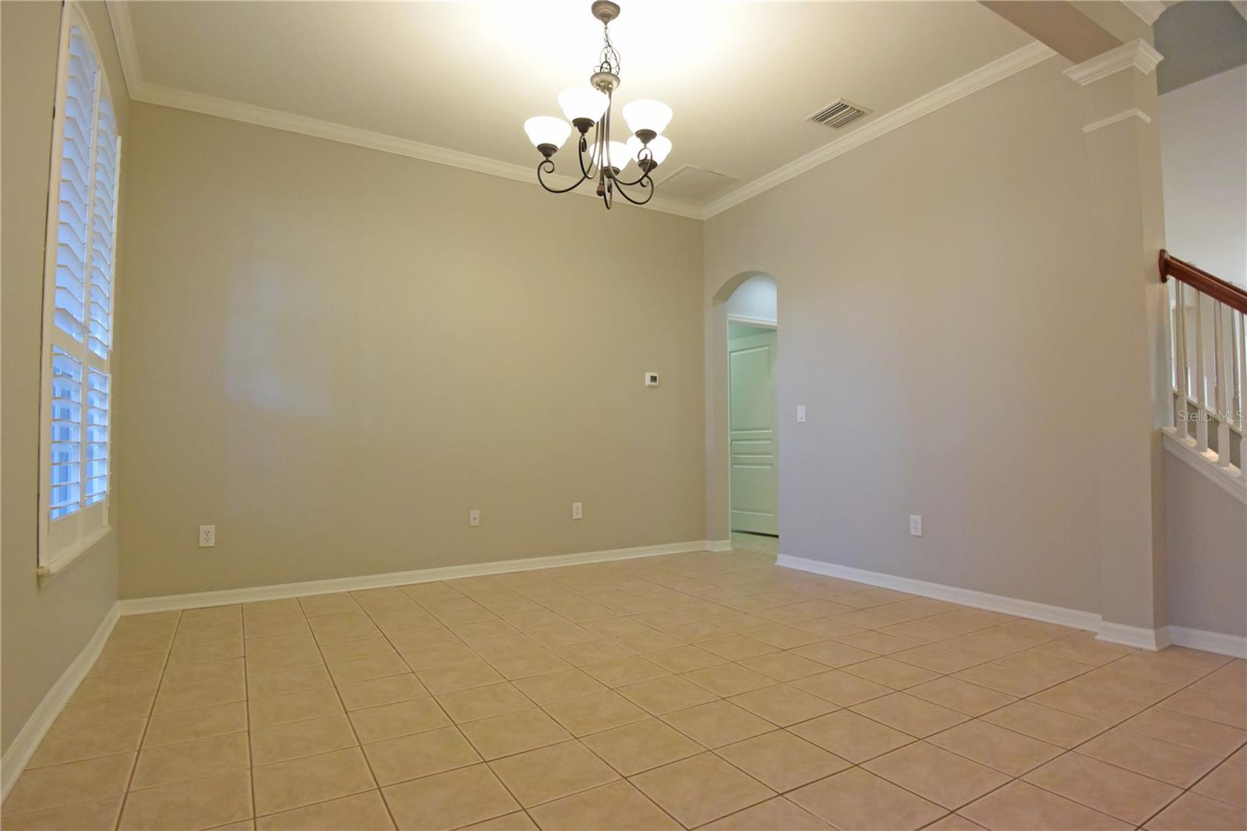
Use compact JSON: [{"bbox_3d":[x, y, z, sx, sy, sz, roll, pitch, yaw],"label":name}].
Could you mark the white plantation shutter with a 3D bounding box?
[{"bbox_3d":[-2.359,-0.541,2.764,0.075,2.260,1.340,1,-4,-31],"label":"white plantation shutter"}]

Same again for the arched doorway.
[{"bbox_3d":[1.090,0.024,5.503,0.160,2.420,0.750,1,-4,-31],"label":"arched doorway"}]

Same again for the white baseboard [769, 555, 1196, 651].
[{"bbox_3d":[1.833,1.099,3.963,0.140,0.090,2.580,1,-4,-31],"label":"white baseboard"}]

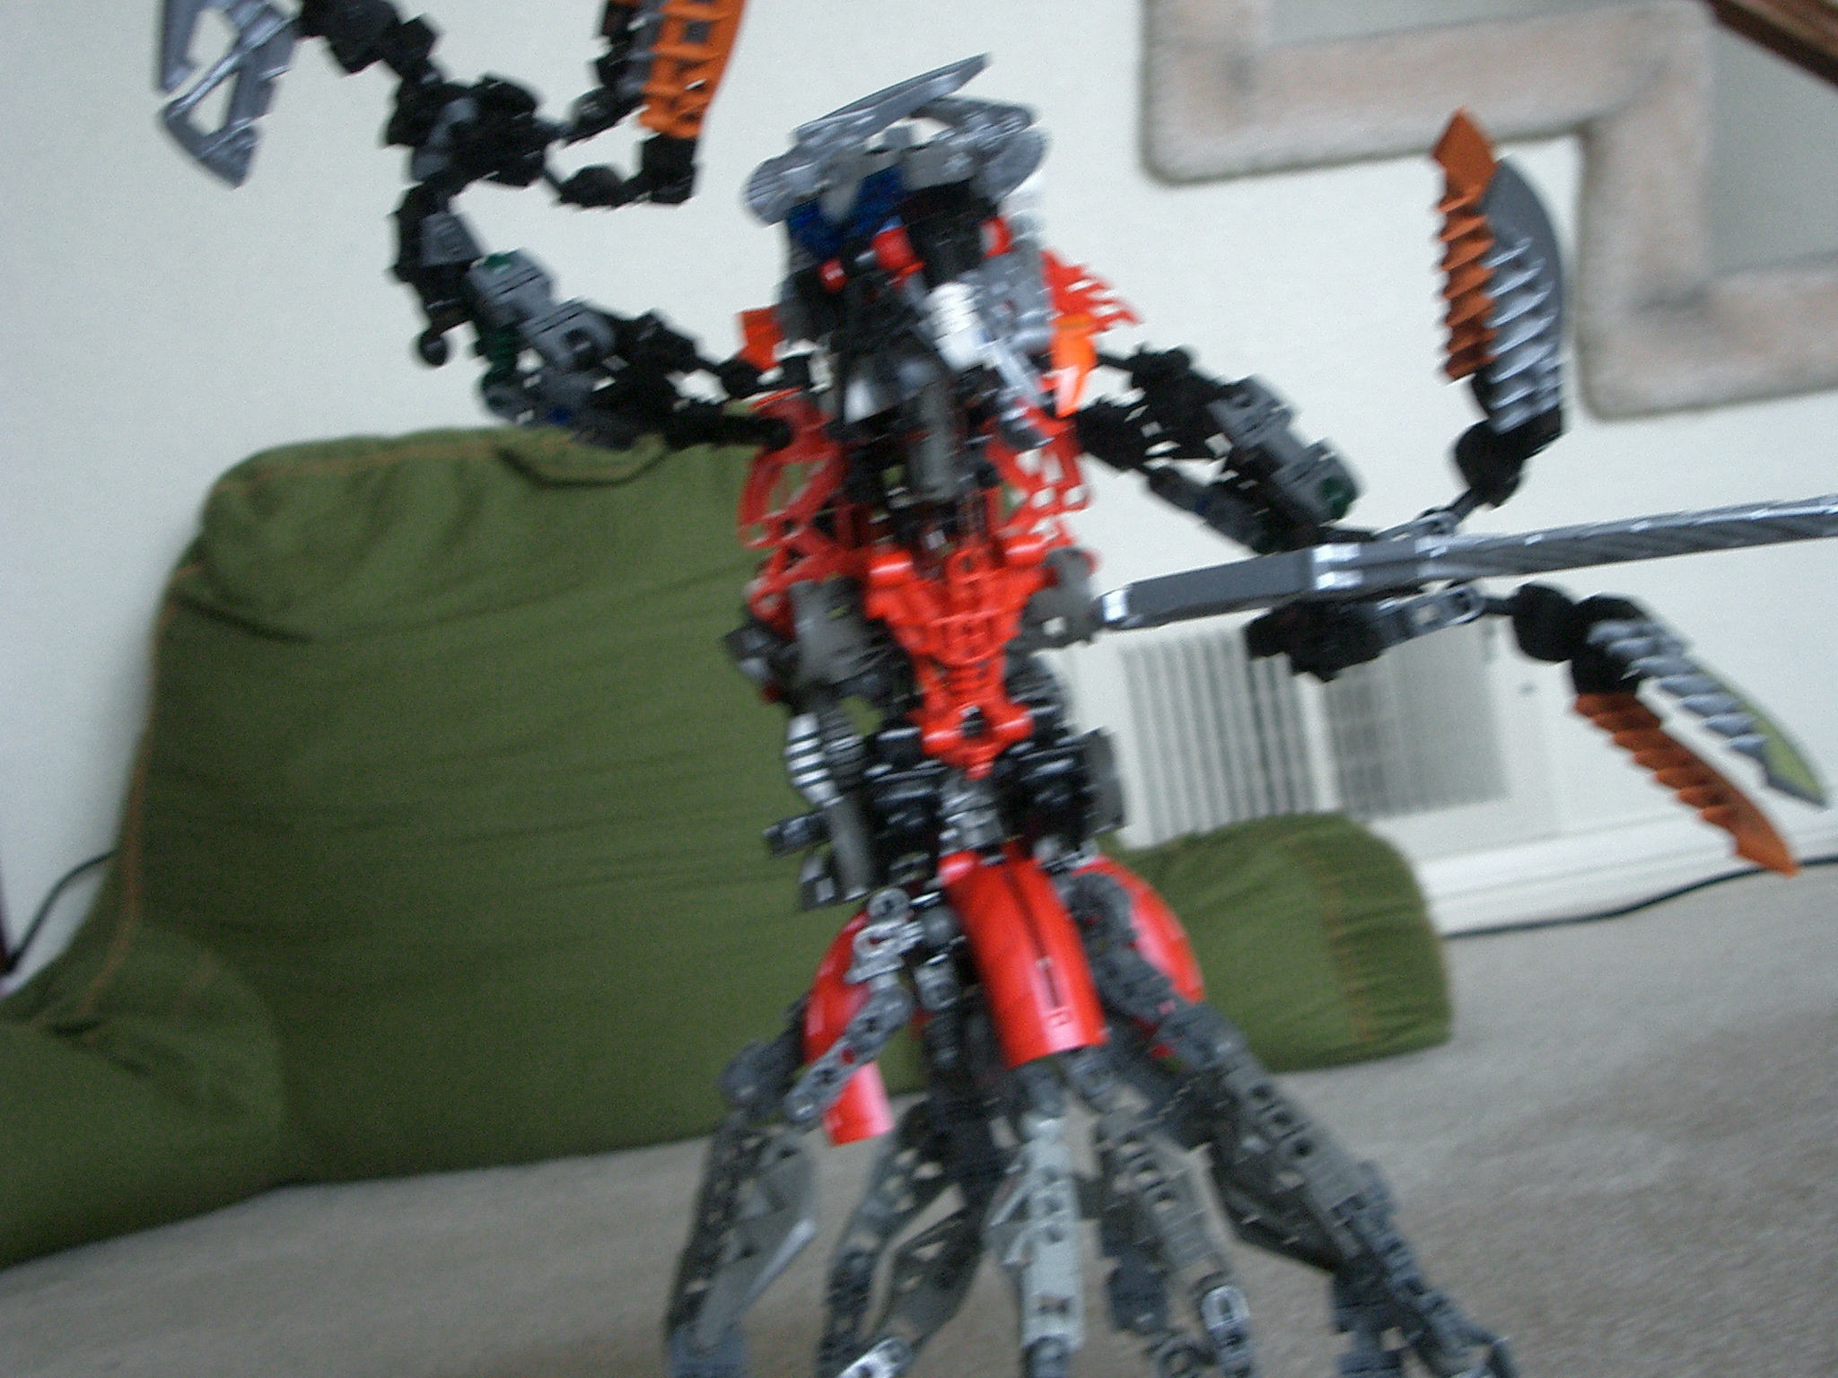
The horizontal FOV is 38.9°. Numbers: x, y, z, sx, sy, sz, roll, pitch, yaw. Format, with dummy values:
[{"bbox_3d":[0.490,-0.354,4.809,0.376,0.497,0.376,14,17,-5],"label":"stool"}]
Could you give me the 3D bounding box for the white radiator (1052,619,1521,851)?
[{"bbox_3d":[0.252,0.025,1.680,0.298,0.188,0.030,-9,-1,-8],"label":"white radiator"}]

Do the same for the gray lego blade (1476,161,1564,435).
[{"bbox_3d":[0.133,-0.086,0.575,0.017,0.060,0.014,-4,-3,12],"label":"gray lego blade"}]

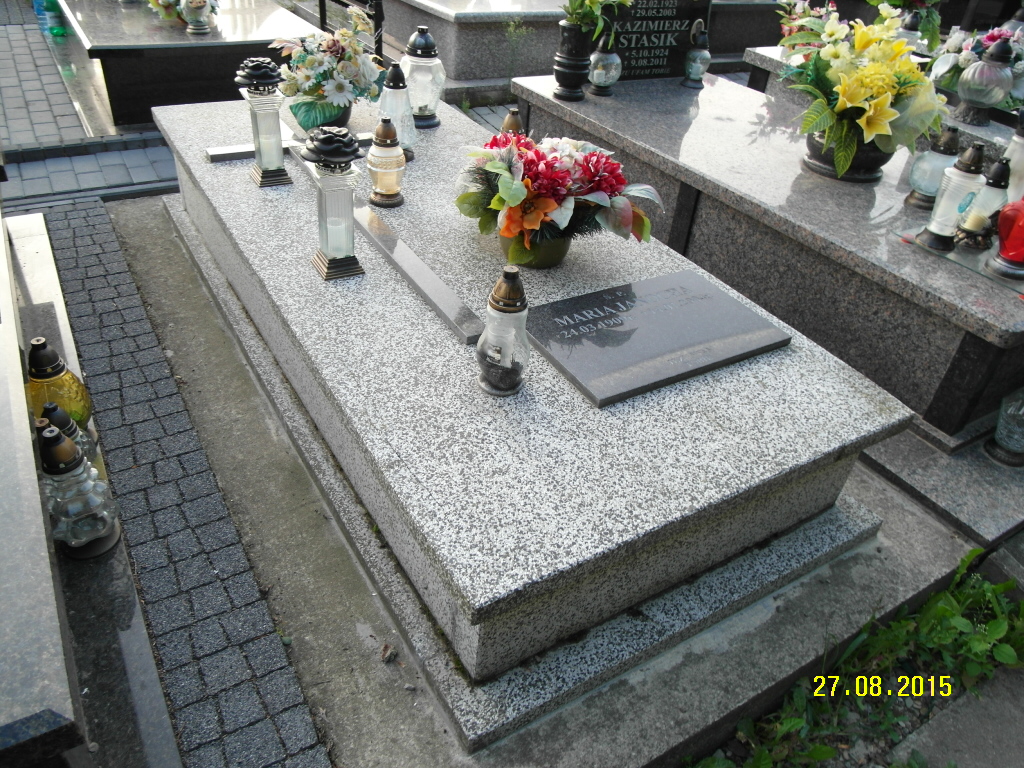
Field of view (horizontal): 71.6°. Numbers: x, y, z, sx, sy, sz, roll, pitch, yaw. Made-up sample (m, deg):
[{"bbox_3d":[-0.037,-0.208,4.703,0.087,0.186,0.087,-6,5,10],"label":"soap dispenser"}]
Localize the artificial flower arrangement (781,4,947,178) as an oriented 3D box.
[{"bbox_3d":[1.170,-0.935,2.345,0.500,0.450,0.420,-4,35,-15],"label":"artificial flower arrangement"}]

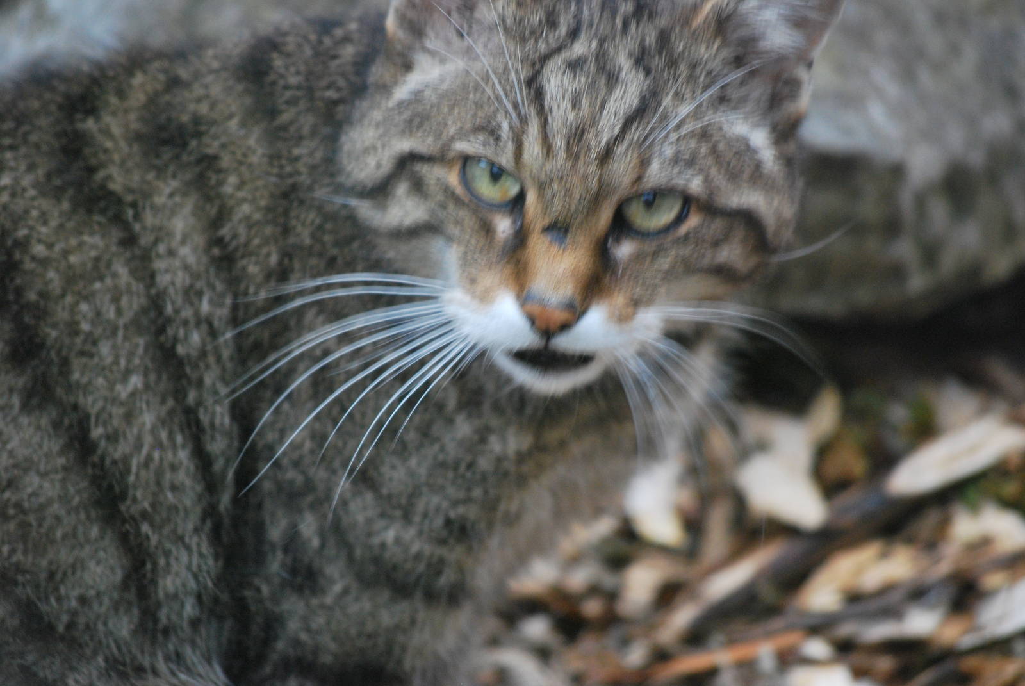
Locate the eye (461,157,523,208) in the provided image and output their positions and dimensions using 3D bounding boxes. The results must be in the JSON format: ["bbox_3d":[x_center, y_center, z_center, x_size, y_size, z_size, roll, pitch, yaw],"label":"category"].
[{"bbox_3d":[-0.005,-0.042,2.250,0.016,0.013,0.010,9,9,3],"label":"eye"}]

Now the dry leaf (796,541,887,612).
[{"bbox_3d":[0.091,0.065,2.370,0.017,0.010,0.032,20,32,36],"label":"dry leaf"}]

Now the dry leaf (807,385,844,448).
[{"bbox_3d":[0.090,0.021,2.460,0.011,0.015,0.013,-6,26,-13],"label":"dry leaf"}]

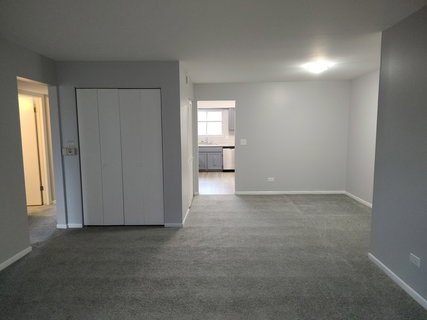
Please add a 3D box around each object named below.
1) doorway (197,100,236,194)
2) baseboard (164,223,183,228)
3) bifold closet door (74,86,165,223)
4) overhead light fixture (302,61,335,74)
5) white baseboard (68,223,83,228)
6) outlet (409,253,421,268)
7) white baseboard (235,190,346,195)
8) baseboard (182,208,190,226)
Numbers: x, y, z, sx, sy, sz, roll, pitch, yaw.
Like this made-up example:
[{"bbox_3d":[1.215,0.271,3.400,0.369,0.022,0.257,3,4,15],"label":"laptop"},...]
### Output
[{"bbox_3d":[0.078,-0.248,6.509,0.810,2.050,0.120,0,6,1],"label":"doorway"},{"bbox_3d":[-0.592,0.983,4.448,0.273,0.060,0.014,0,6,1],"label":"baseboard"},{"bbox_3d":[-1.353,-0.015,4.384,1.215,2.015,0.045,0,6,1],"label":"bifold closet door"},{"bbox_3d":[1.595,-1.410,4.507,0.430,0.120,0.430,0,6,1],"label":"overhead light fixture"},{"bbox_3d":[-2.089,0.994,4.486,0.225,0.060,0.014,0,6,1],"label":"white baseboard"},{"bbox_3d":[1.737,0.869,2.562,0.009,0.073,0.118,0,6,1],"label":"outlet"},{"bbox_3d":[1.703,0.732,6.519,2.423,0.068,0.015,0,6,1],"label":"white baseboard"},{"bbox_3d":[-0.439,0.932,4.891,0.014,0.062,0.910,0,6,1],"label":"baseboard"}]

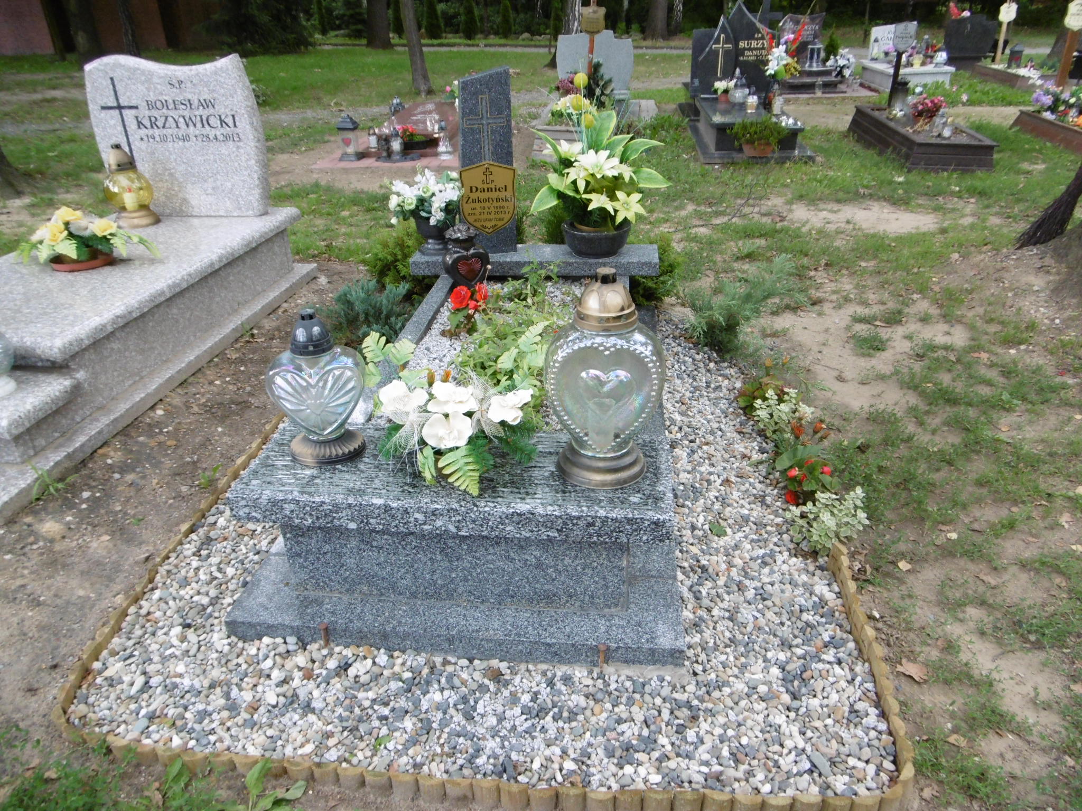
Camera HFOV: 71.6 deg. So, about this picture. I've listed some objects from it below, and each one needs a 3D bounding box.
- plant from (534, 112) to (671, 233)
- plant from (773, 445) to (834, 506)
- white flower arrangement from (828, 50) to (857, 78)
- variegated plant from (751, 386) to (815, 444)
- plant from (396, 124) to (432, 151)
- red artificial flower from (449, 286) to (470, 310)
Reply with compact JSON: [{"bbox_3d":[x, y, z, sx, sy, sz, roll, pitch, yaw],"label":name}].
[{"bbox_3d":[0.217,-0.865,2.741,0.480,0.403,0.365,2,29,6],"label":"plant"},{"bbox_3d":[0.702,0.188,1.998,0.165,0.150,0.150,2,29,6],"label":"plant"},{"bbox_3d":[3.829,-4.334,9.553,0.360,0.370,0.320,2,29,6],"label":"white flower arrangement"},{"bbox_3d":[0.716,0.033,2.220,0.175,0.150,0.165,2,29,6],"label":"variegated plant"},{"bbox_3d":[-1.085,-2.297,6.463,0.288,0.192,0.230,2,29,6],"label":"plant"},{"bbox_3d":[-0.265,-0.354,2.464,0.072,0.075,0.065,2,29,6],"label":"red artificial flower"}]

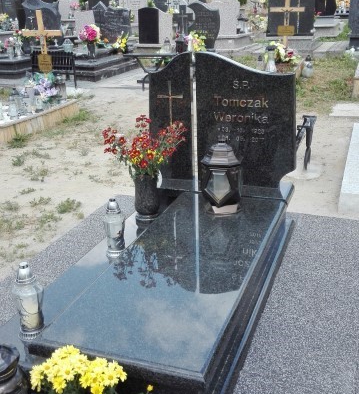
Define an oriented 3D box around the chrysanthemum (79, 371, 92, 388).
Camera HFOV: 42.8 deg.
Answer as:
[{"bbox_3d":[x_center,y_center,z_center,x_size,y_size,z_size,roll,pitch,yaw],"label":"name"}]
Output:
[{"bbox_3d":[-0.300,0.582,1.460,0.042,0.042,0.032,5,21,21],"label":"chrysanthemum"}]

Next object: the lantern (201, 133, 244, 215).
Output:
[{"bbox_3d":[0.250,-0.124,2.693,0.200,0.438,0.200,5,21,21],"label":"lantern"}]

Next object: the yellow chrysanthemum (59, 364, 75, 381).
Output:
[{"bbox_3d":[-0.388,0.606,1.581,0.050,0.050,0.038,-8,22,-17],"label":"yellow chrysanthemum"}]

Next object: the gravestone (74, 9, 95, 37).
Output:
[{"bbox_3d":[-2.033,-3.692,9.800,0.490,0.660,0.120,6,21,20],"label":"gravestone"}]

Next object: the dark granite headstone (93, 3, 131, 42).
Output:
[{"bbox_3d":[-1.798,-4.596,12.200,1.000,1.050,0.170,7,22,20],"label":"dark granite headstone"}]

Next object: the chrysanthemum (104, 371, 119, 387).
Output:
[{"bbox_3d":[-0.236,0.633,1.593,0.049,0.050,0.038,-5,21,-11],"label":"chrysanthemum"}]

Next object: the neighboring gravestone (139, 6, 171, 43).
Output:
[{"bbox_3d":[-0.660,-4.719,12.600,0.920,0.950,0.160,7,22,20],"label":"neighboring gravestone"}]

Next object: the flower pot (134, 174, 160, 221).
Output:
[{"bbox_3d":[-0.202,-0.003,2.890,0.158,0.288,0.158,-1,20,0],"label":"flower pot"}]

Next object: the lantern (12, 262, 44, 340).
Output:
[{"bbox_3d":[-0.586,0.403,1.764,0.125,0.326,0.125,6,21,20],"label":"lantern"}]

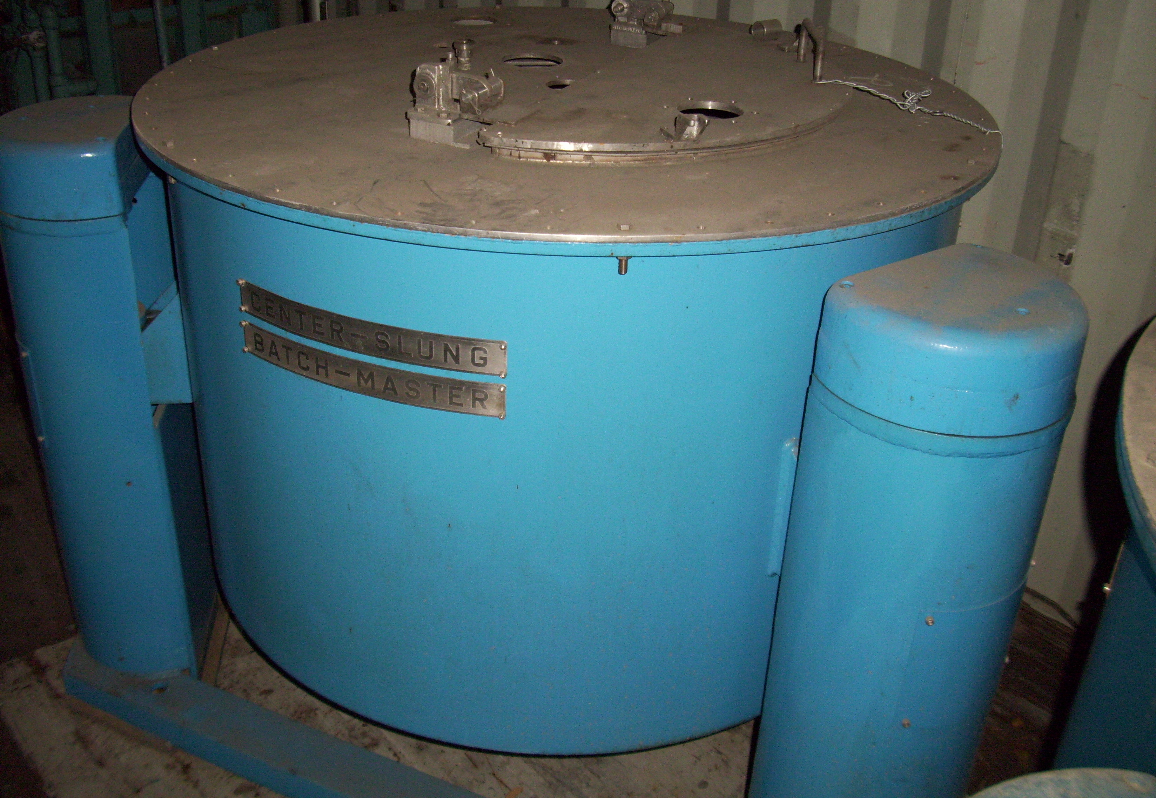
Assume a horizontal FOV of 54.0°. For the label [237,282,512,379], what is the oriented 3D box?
[{"bbox_3d":[-0.259,-0.080,1.333,0.376,0.044,0.031,14,31,19],"label":"label"}]

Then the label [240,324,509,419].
[{"bbox_3d":[-0.261,-0.031,1.361,0.376,0.044,0.031,14,31,19],"label":"label"}]

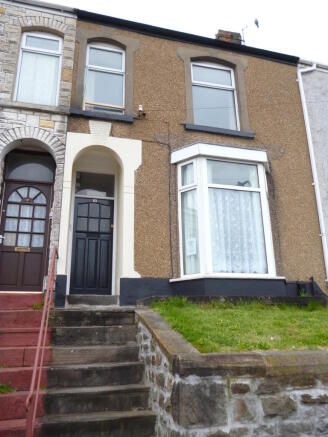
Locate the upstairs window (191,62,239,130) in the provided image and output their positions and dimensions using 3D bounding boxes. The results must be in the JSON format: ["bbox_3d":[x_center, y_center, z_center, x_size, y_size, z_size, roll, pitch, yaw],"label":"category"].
[{"bbox_3d":[1.148,-2.739,8.048,1.120,1.690,0.110,3,-16,-15],"label":"upstairs window"}]

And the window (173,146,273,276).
[{"bbox_3d":[1.337,-0.085,6.963,2.120,2.570,0.520,3,-16,-15],"label":"window"}]

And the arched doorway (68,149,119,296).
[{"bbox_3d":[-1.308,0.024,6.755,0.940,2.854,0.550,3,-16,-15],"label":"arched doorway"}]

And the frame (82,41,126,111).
[{"bbox_3d":[-1.225,-2.886,7.424,0.825,1.660,0.110,3,-16,-15],"label":"frame"}]

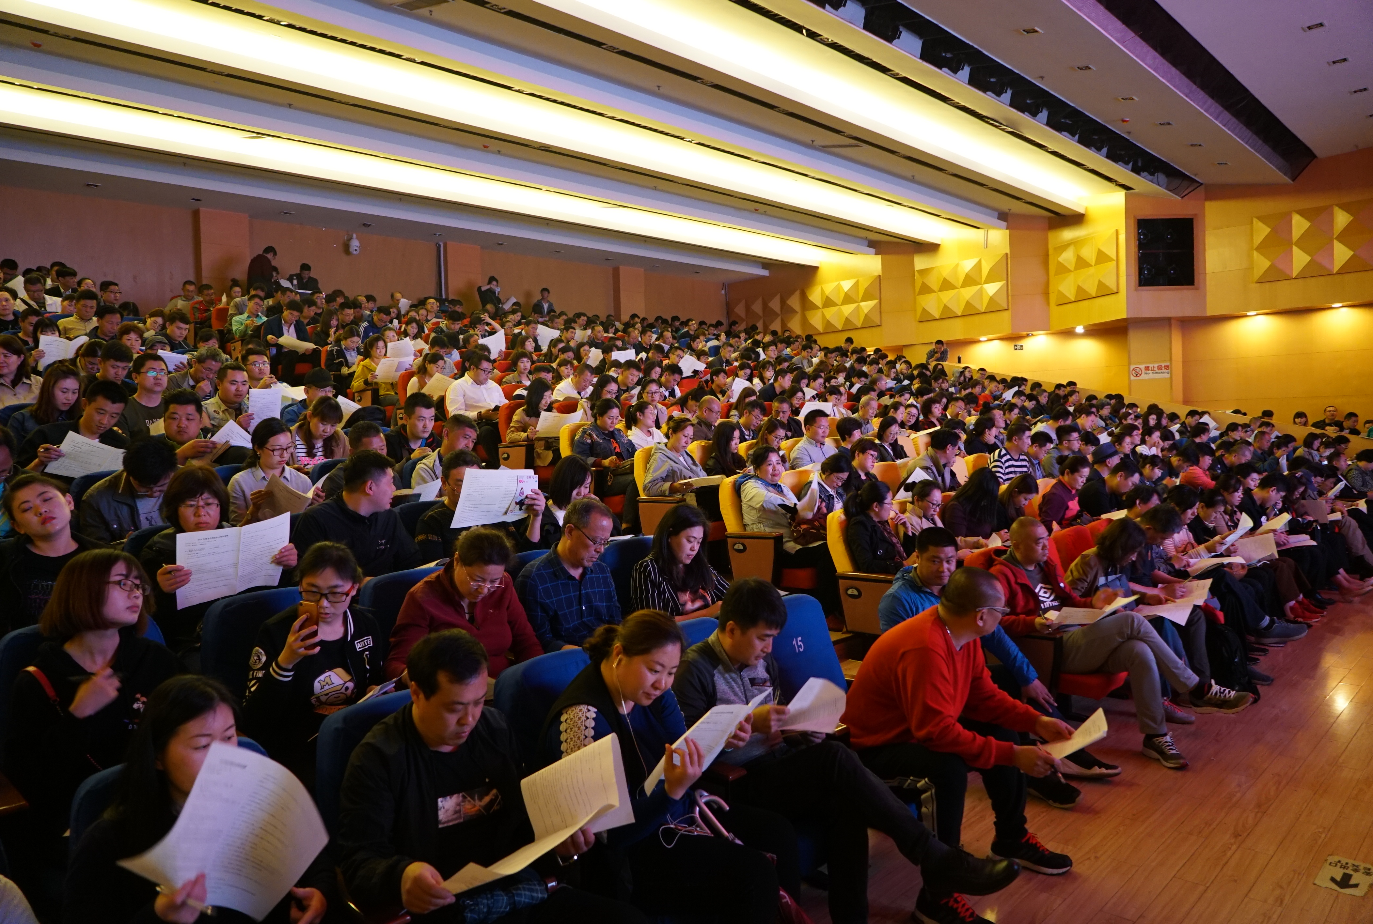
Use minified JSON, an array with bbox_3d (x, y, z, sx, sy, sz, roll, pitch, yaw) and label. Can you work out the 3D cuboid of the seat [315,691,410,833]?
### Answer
[{"bbox_3d":[-0.640,1.165,2.482,0.640,1.000,0.560,0,3,44],"label":"seat"}]

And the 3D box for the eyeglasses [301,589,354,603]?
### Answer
[{"bbox_3d":[-1.020,0.379,2.620,0.140,0.042,0.140,-2,2,-11],"label":"eyeglasses"}]

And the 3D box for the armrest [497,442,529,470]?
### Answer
[{"bbox_3d":[-1.312,0.006,7.268,0.460,0.310,0.075,0,3,45],"label":"armrest"}]

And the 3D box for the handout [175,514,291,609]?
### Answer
[{"bbox_3d":[-1.469,0.322,2.990,0.375,0.285,0.060,-4,32,-41],"label":"handout"}]

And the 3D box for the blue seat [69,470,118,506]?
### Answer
[{"bbox_3d":[-2.353,0.541,4.002,0.620,0.960,0.520,0,3,45],"label":"blue seat"}]

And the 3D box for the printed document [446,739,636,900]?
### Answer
[{"bbox_3d":[-0.312,0.735,1.950,0.380,0.220,0.120,-23,44,-35],"label":"printed document"}]

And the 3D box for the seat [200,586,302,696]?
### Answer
[{"bbox_3d":[-1.310,0.968,3.163,0.640,1.000,0.560,0,3,44],"label":"seat"}]

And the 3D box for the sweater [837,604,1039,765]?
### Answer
[{"bbox_3d":[0.839,0.732,3.080,0.580,0.510,0.480,-1,3,33],"label":"sweater"}]

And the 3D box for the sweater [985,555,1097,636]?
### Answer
[{"bbox_3d":[1.959,0.761,5.122,0.500,0.560,0.430,-3,3,-34],"label":"sweater"}]

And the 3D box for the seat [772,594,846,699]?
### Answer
[{"bbox_3d":[0.594,1.079,3.760,0.640,1.000,0.560,0,3,44],"label":"seat"}]

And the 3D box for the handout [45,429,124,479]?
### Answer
[{"bbox_3d":[-3.020,0.011,4.761,0.420,0.290,0.030,28,20,-29],"label":"handout"}]

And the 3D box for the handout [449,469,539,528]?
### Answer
[{"bbox_3d":[-0.920,0.179,4.425,0.030,0.297,0.420,16,9,43],"label":"handout"}]

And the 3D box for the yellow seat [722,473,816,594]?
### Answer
[{"bbox_3d":[0.627,0.593,6.506,0.640,1.000,0.560,0,3,44],"label":"yellow seat"}]

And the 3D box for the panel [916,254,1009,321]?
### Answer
[{"bbox_3d":[6.237,-3.964,21.070,0.200,1.220,2.450,-3,3,-36],"label":"panel"}]

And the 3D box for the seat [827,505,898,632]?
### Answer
[{"bbox_3d":[1.124,0.740,4.959,0.620,0.960,0.540,0,3,45],"label":"seat"}]

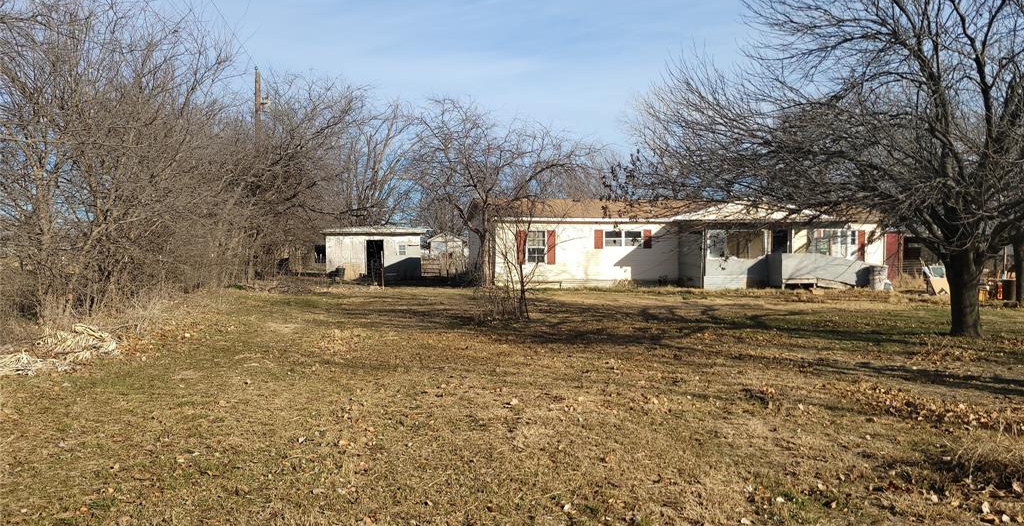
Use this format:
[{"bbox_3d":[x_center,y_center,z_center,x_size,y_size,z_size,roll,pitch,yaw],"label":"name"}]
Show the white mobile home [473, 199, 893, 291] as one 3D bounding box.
[{"bbox_3d":[7.951,-1.098,38.613,19.500,4.150,9.400,0,1,-11],"label":"white mobile home"}]

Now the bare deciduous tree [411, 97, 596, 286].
[{"bbox_3d":[-0.379,-3.020,33.128,8.000,8.200,7.300,0,1,0],"label":"bare deciduous tree"}]

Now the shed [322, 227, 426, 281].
[{"bbox_3d":[-7.369,-0.531,41.245,5.300,2.800,4.200,0,1,-10],"label":"shed"}]

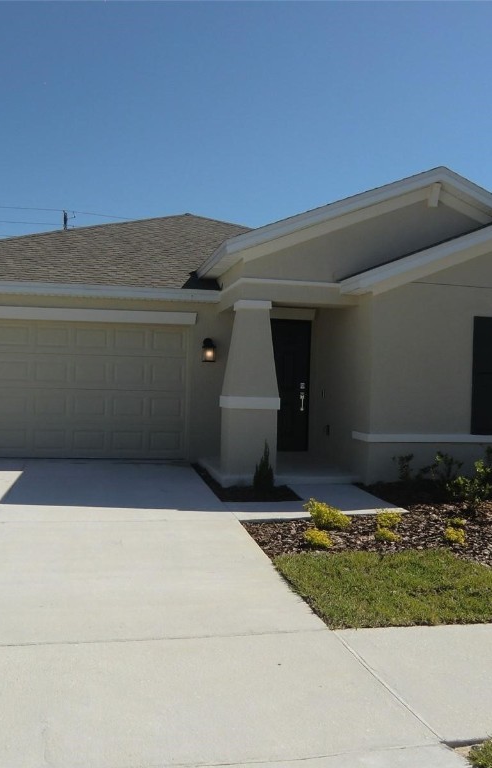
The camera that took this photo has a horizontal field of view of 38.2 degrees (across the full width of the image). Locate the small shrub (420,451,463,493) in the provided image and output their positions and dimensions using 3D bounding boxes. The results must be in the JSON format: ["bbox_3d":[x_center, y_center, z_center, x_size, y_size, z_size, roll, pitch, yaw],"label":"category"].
[{"bbox_3d":[2.579,1.129,9.297,0.540,0.520,0.480,1,0,-12],"label":"small shrub"}]

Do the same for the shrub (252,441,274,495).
[{"bbox_3d":[0.224,1.014,8.758,0.270,0.640,0.270,1,0,-12],"label":"shrub"}]

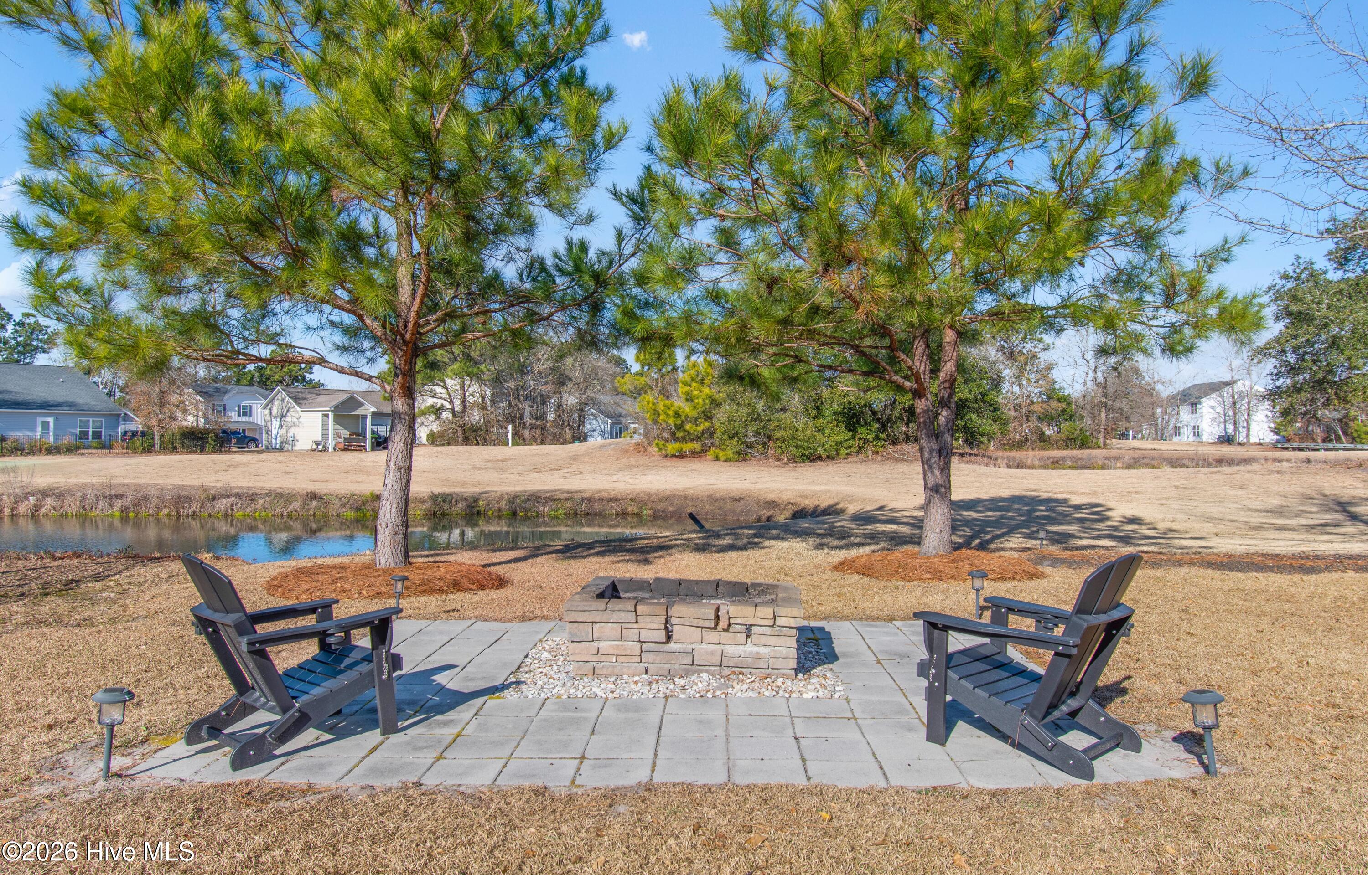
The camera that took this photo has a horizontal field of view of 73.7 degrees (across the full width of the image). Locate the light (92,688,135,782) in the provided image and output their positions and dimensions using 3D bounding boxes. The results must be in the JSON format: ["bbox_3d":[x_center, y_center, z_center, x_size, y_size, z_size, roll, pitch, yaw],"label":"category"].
[{"bbox_3d":[-2.393,1.234,3.804,0.172,0.387,0.172,2,0,0],"label":"light"}]

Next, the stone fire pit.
[{"bbox_3d":[0.030,1.195,5.830,1.390,0.455,0.970,0,0,3],"label":"stone fire pit"}]

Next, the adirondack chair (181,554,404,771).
[{"bbox_3d":[-1.867,0.981,4.309,0.700,0.890,0.870,-1,0,43],"label":"adirondack chair"}]

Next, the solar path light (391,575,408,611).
[{"bbox_3d":[-2.352,1.314,7.513,0.160,0.368,0.160,3,0,0],"label":"solar path light"}]

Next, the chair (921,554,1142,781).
[{"bbox_3d":[1.592,0.959,4.130,0.700,0.890,0.870,0,0,-45],"label":"chair"}]

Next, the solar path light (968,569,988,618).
[{"bbox_3d":[2.350,1.258,7.290,0.166,0.404,0.166,1,0,0],"label":"solar path light"}]

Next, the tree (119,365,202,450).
[{"bbox_3d":[-37.861,-2.144,66.000,5.800,6.250,5.600,0,0,0],"label":"tree"}]

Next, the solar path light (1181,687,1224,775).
[{"bbox_3d":[2.164,1.219,3.761,0.174,0.364,0.174,-6,0,0],"label":"solar path light"}]

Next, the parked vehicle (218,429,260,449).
[{"bbox_3d":[-38.351,0.163,77.000,4.600,1.650,1.850,0,0,-28],"label":"parked vehicle"}]

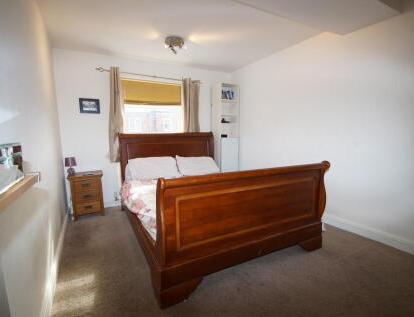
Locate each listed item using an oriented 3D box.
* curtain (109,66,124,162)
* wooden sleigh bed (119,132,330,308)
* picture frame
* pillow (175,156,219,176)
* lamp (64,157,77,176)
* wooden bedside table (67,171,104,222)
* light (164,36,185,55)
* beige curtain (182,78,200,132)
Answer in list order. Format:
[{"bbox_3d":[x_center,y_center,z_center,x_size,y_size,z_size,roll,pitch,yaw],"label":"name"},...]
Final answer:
[{"bbox_3d":[-1.425,-0.670,3.127,0.200,1.460,0.100,-3,6,-30],"label":"curtain"},{"bbox_3d":[-0.075,0.259,2.583,1.700,1.210,2.310,-3,6,-28],"label":"wooden sleigh bed"},{"bbox_3d":[-1.761,-0.783,2.999,0.265,0.210,0.025,-3,6,-30],"label":"picture frame"},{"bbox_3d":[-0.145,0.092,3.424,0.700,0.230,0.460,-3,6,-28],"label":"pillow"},{"bbox_3d":[-1.921,0.110,2.803,0.130,0.260,0.130,-3,6,-30],"label":"lamp"},{"bbox_3d":[-1.763,0.529,2.930,0.420,0.610,0.350,-3,6,-30],"label":"wooden bedside table"},{"bbox_3d":[-0.434,-1.488,2.632,0.280,0.170,0.280,0,5,0],"label":"light"},{"bbox_3d":[-0.299,-0.735,3.782,0.340,1.460,0.110,-3,6,-30],"label":"beige curtain"}]

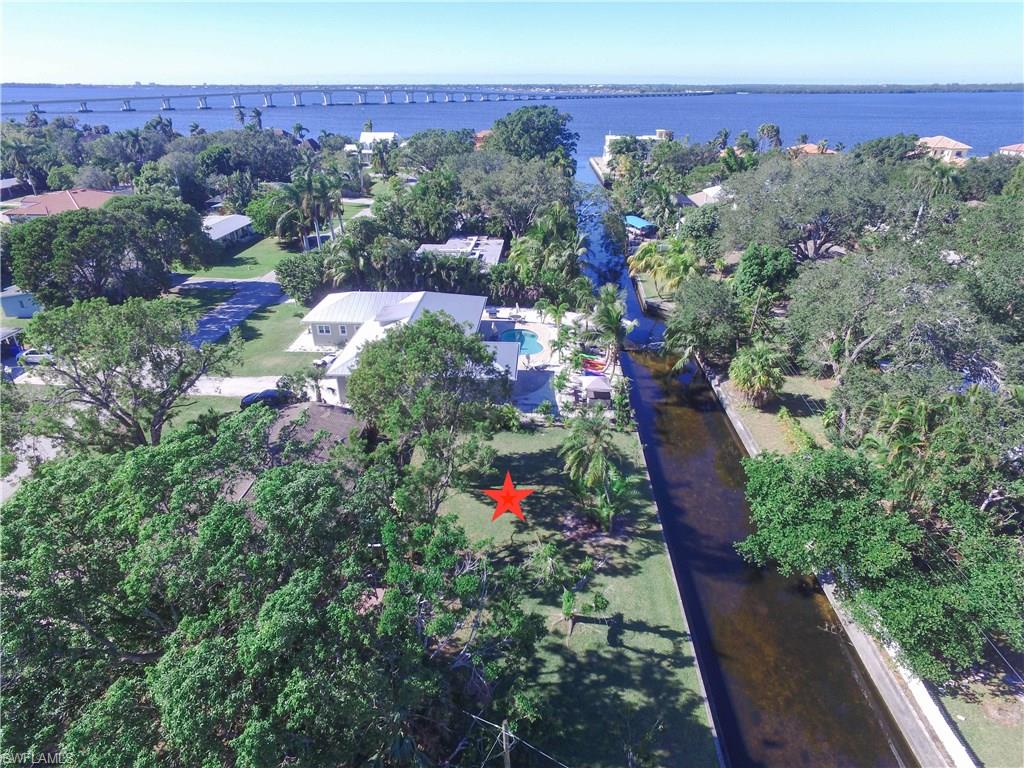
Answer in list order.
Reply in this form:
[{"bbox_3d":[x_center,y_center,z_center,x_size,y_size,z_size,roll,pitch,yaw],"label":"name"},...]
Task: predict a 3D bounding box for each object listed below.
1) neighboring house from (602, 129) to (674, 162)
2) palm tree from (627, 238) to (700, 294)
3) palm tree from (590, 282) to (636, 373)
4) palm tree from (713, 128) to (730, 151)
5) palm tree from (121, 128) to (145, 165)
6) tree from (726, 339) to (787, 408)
[{"bbox_3d":[47.500,-90.303,225.538,24.000,10.200,17.000,1,27,3],"label":"neighboring house"},{"bbox_3d":[20.300,-15.507,80.707,8.900,7.700,8.400,1,27,3],"label":"palm tree"},{"bbox_3d":[9.900,-5.361,58.807,4.800,9.000,4.800,0,27,0],"label":"palm tree"},{"bbox_3d":[72.000,-79.629,200.760,4.500,12.000,4.500,0,27,0],"label":"palm tree"},{"bbox_3d":[-121.800,-75.412,192.725,7.800,13.300,7.600,1,27,3],"label":"palm tree"},{"bbox_3d":[22.200,-0.974,53.413,4.700,6.100,4.700,0,27,0],"label":"tree"}]

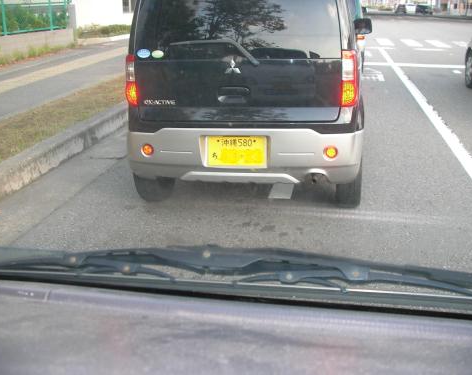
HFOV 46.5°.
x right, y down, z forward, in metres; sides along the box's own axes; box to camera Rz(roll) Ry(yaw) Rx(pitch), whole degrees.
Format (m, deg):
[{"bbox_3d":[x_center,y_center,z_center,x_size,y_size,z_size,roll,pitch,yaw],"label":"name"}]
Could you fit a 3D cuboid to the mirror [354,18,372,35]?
[{"bbox_3d":[1.145,-1.447,4.929,0.158,0.135,0.110,3,20,14],"label":"mirror"}]

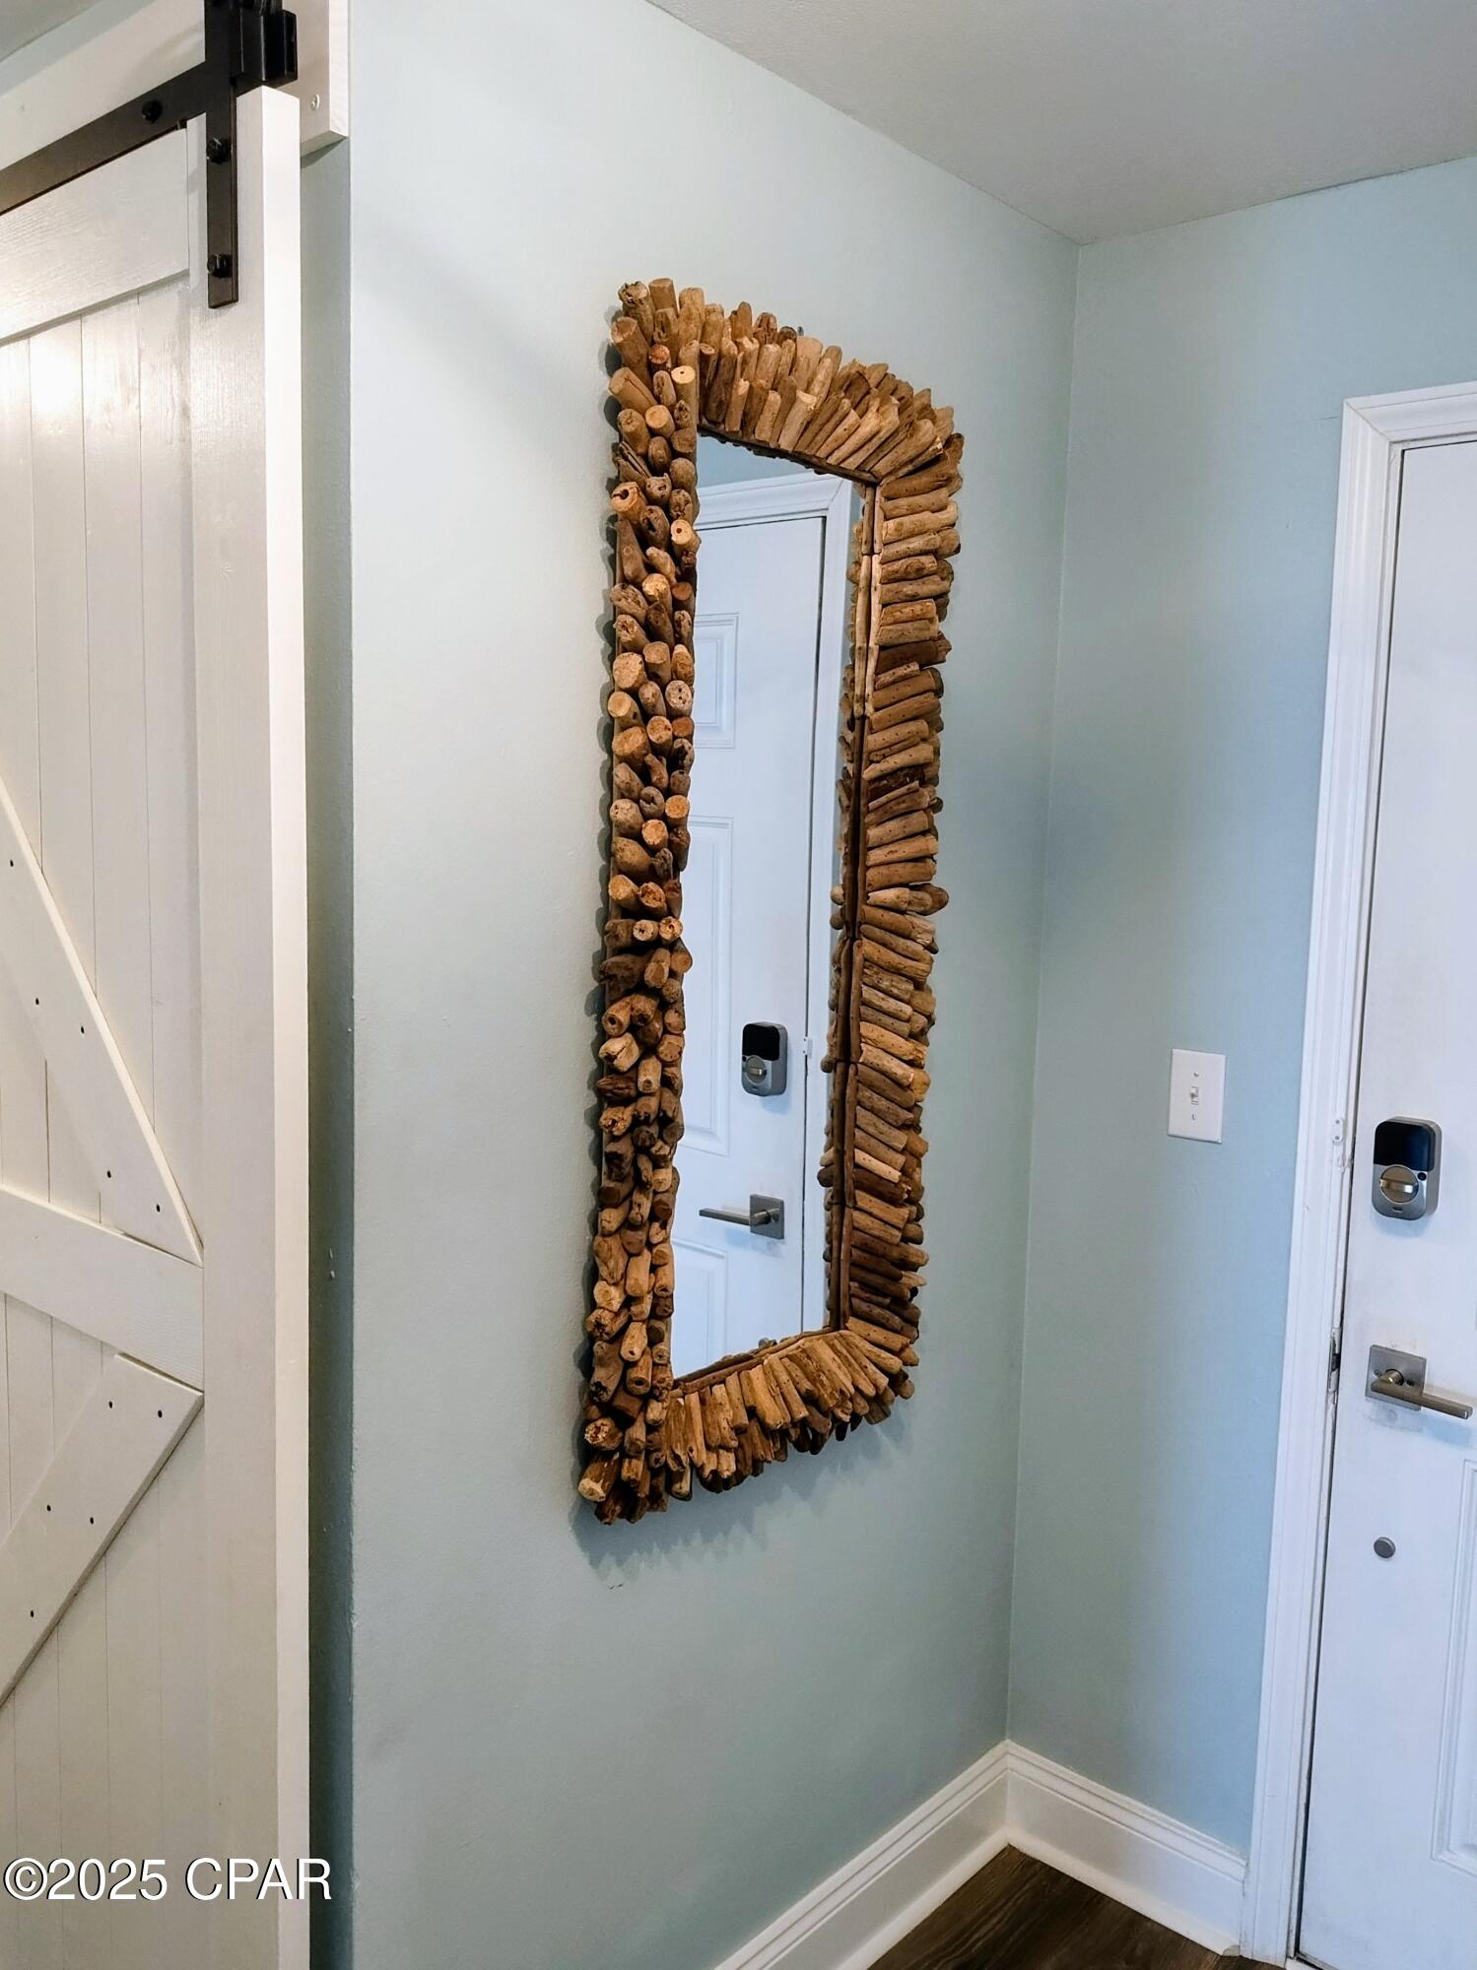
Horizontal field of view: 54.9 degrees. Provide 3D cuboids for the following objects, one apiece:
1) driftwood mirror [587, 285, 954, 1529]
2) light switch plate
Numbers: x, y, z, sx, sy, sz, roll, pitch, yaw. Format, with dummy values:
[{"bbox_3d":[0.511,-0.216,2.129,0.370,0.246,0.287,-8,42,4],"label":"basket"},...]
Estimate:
[{"bbox_3d":[0.073,-0.072,1.675,0.077,1.320,0.585,7,8,44],"label":"driftwood mirror"},{"bbox_3d":[0.642,0.157,1.997,0.077,0.122,0.013,7,8,41],"label":"light switch plate"}]

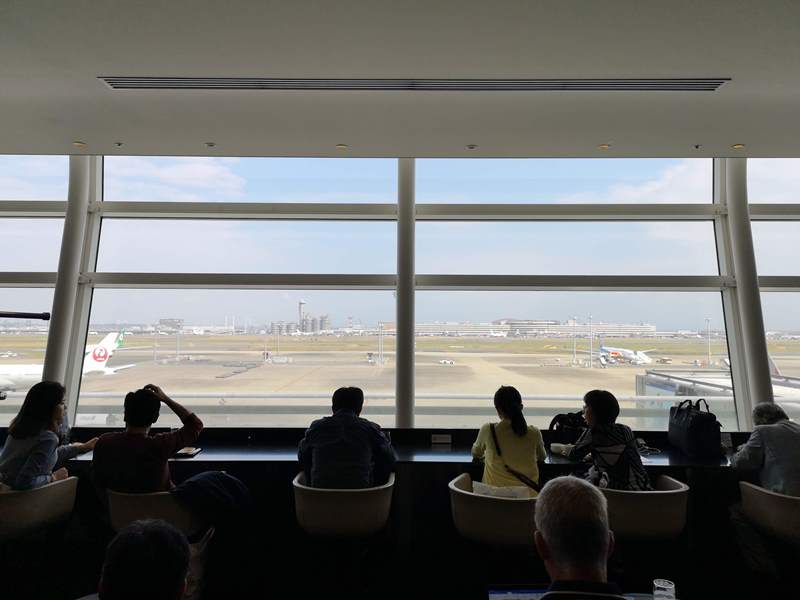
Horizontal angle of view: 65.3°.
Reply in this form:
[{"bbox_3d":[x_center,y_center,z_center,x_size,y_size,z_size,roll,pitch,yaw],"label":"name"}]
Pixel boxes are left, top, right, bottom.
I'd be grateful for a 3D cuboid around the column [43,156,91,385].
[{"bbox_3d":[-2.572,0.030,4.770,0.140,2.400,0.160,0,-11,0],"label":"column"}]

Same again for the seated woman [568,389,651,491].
[{"bbox_3d":[1.214,1.143,3.657,0.520,1.200,0.720,1,-2,-22],"label":"seated woman"}]

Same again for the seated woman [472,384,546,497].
[{"bbox_3d":[0.629,1.130,3.658,0.460,1.200,0.700,0,-2,0],"label":"seated woman"}]

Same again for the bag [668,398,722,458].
[{"bbox_3d":[1.866,0.804,3.921,0.200,0.370,0.370,0,-2,11],"label":"bag"}]

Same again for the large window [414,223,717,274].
[{"bbox_3d":[1.355,-0.420,5.090,2.500,0.440,0.070,0,-10,0],"label":"large window"}]

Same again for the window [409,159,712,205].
[{"bbox_3d":[1.350,-0.980,5.170,2.500,0.400,0.070,0,-2,0],"label":"window"}]

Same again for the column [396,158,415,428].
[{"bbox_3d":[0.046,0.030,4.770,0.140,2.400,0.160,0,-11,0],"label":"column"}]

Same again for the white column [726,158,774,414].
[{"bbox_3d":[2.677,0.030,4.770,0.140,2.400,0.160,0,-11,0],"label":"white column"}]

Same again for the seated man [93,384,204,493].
[{"bbox_3d":[-1.446,1.119,3.638,0.620,1.240,0.740,0,-2,3],"label":"seated man"}]

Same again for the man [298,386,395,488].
[{"bbox_3d":[-0.316,1.126,3.658,0.540,1.220,0.720,0,-2,0],"label":"man"}]

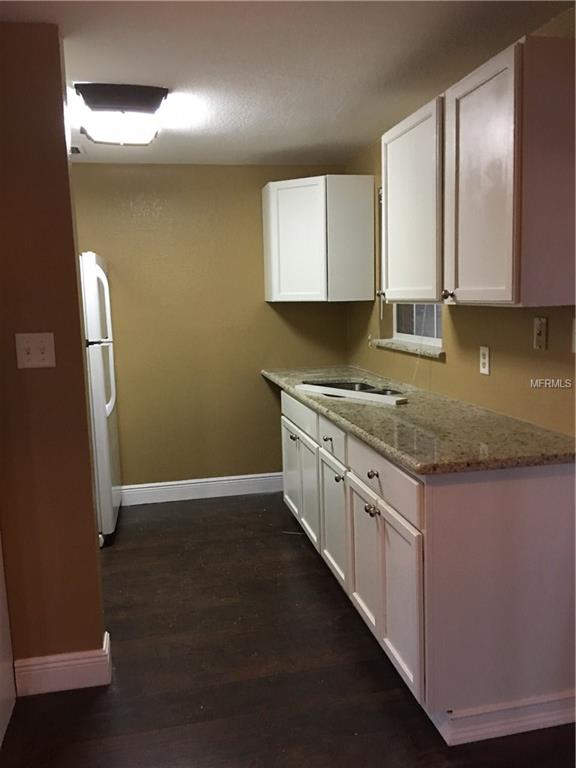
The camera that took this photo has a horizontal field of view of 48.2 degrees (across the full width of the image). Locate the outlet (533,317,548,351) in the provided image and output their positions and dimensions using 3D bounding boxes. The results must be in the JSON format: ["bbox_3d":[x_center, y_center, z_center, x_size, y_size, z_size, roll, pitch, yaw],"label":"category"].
[{"bbox_3d":[0.924,-0.183,2.364,0.012,0.117,0.078,-4,8,-12],"label":"outlet"}]

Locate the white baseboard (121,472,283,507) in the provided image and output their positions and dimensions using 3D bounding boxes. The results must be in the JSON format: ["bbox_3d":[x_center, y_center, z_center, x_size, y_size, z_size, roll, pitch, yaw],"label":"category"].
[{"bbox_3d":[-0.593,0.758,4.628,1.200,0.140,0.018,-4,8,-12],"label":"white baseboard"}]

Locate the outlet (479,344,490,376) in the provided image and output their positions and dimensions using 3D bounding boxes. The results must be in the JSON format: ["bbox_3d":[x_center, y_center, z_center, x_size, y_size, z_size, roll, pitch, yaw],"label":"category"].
[{"bbox_3d":[0.845,-0.101,2.773,0.012,0.117,0.075,-4,8,-12],"label":"outlet"}]

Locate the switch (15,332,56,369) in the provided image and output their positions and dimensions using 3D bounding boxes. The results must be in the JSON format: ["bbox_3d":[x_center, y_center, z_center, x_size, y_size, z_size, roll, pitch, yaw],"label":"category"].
[{"bbox_3d":[-0.873,-0.117,2.231,0.121,0.119,0.012,-4,8,-12],"label":"switch"}]

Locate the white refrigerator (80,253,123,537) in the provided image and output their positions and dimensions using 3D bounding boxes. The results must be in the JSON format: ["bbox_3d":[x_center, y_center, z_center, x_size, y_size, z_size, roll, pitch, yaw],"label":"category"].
[{"bbox_3d":[-1.421,0.091,3.961,0.760,1.700,0.730,-4,8,-12],"label":"white refrigerator"}]

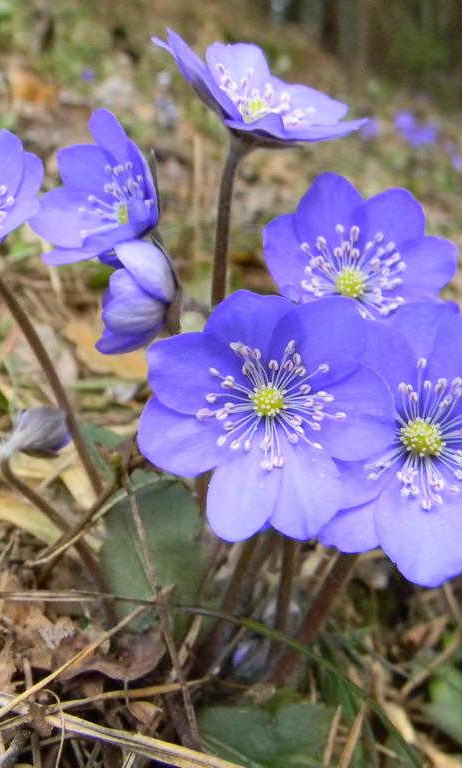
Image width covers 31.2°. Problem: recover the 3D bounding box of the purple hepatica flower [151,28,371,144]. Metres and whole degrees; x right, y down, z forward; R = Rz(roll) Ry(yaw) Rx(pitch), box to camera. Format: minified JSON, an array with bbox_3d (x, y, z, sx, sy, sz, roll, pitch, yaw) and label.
[{"bbox_3d":[0.004,-0.045,0.126,0.031,0.012,0.027,17,25,0],"label":"purple hepatica flower"}]

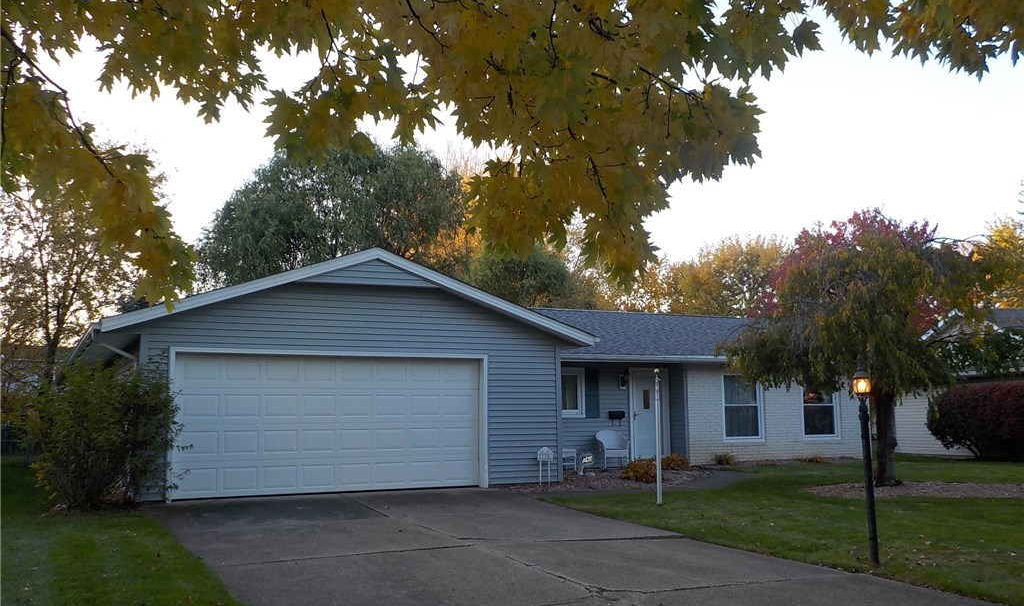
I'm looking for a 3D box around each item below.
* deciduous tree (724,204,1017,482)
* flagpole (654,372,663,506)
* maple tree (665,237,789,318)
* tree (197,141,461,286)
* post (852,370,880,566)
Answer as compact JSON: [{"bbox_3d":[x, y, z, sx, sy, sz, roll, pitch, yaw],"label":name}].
[{"bbox_3d":[6.402,0.733,15.832,5.200,4.918,5.000,-4,-8,22],"label":"deciduous tree"},{"bbox_3d":[2.081,1.916,12.730,0.085,1.922,0.085,-2,-8,9],"label":"flagpole"},{"bbox_3d":[10.853,1.650,44.695,7.000,10.299,7.000,-3,-8,14],"label":"maple tree"},{"bbox_3d":[-6.912,-0.361,33.798,10.200,11.823,9.800,1,-8,-12],"label":"tree"},{"bbox_3d":[3.415,1.550,8.475,0.185,1.847,0.185,-4,-8,21],"label":"post"}]

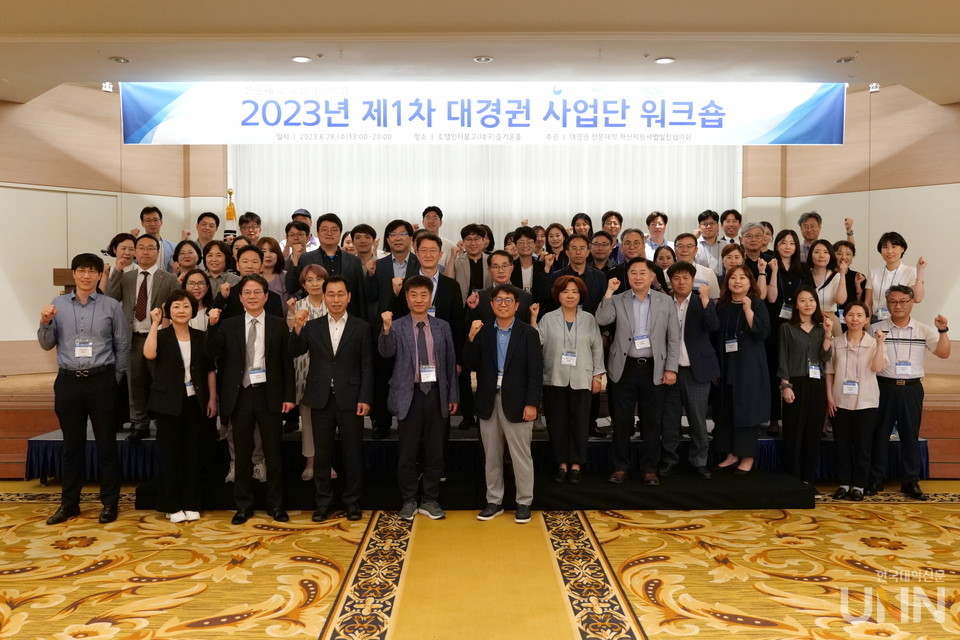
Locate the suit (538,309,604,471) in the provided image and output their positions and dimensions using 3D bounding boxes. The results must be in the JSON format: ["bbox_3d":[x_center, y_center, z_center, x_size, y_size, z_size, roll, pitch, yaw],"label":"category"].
[{"bbox_3d":[0.708,0.524,6.050,0.520,1.240,0.360,0,2,9],"label":"suit"}]

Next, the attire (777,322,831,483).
[{"bbox_3d":[2.544,0.647,6.100,0.450,1.270,0.340,1,2,15],"label":"attire"}]

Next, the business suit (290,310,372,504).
[{"bbox_3d":[-1.040,0.638,5.416,0.566,1.383,0.360,0,3,-3],"label":"business suit"}]

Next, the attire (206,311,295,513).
[{"bbox_3d":[-1.641,0.651,5.530,0.620,1.450,0.380,0,2,-14],"label":"attire"}]

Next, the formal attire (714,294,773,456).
[{"bbox_3d":[2.071,0.461,6.101,0.403,1.293,0.380,1,3,18],"label":"formal attire"}]

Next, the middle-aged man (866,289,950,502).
[{"bbox_3d":[3.302,0.537,5.959,0.614,1.619,0.420,1,3,15],"label":"middle-aged man"}]

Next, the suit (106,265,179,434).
[{"bbox_3d":[-2.937,0.253,6.750,0.620,1.490,0.380,0,2,-13],"label":"suit"}]

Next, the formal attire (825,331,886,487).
[{"bbox_3d":[2.960,0.710,6.082,0.450,1.241,0.320,1,2,17],"label":"formal attire"}]

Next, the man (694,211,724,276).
[{"bbox_3d":[2.166,-0.159,7.330,0.520,1.740,0.380,0,2,12],"label":"man"}]

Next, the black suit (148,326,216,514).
[{"bbox_3d":[-2.147,0.718,5.580,0.500,1.360,0.360,-1,2,-26],"label":"black suit"}]

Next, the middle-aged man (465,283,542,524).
[{"bbox_3d":[0.167,0.581,5.500,0.540,1.665,0.420,1,2,14],"label":"middle-aged man"}]

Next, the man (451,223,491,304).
[{"bbox_3d":[-0.048,0.047,6.800,0.475,1.792,0.380,0,3,0],"label":"man"}]

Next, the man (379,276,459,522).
[{"bbox_3d":[-0.439,0.550,5.520,0.580,1.730,0.420,0,2,-5],"label":"man"}]

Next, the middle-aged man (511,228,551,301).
[{"bbox_3d":[0.417,0.081,6.771,0.520,1.784,0.380,0,2,3],"label":"middle-aged man"}]

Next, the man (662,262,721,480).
[{"bbox_3d":[1.688,0.393,6.200,0.560,1.710,0.420,1,2,28],"label":"man"}]

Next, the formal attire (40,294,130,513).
[{"bbox_3d":[-2.797,0.578,5.476,0.580,1.573,0.380,0,2,-8],"label":"formal attire"}]

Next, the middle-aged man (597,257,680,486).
[{"bbox_3d":[1.182,0.368,5.767,0.603,1.677,0.420,0,3,8],"label":"middle-aged man"}]

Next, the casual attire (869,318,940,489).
[{"bbox_3d":[3.395,0.665,6.200,0.580,1.360,0.380,1,2,23],"label":"casual attire"}]

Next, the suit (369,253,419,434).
[{"bbox_3d":[-0.684,0.185,6.493,0.504,1.499,0.360,0,3,0],"label":"suit"}]

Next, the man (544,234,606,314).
[{"bbox_3d":[0.835,0.121,6.701,0.540,1.710,0.420,0,2,7],"label":"man"}]

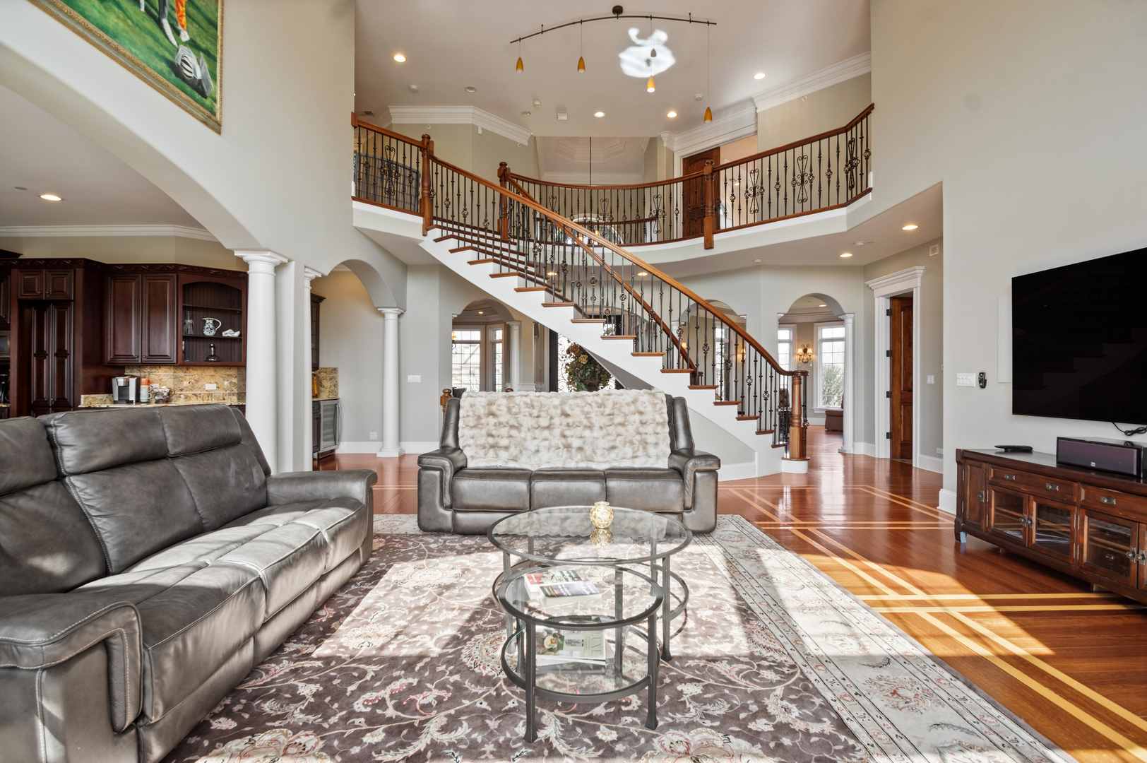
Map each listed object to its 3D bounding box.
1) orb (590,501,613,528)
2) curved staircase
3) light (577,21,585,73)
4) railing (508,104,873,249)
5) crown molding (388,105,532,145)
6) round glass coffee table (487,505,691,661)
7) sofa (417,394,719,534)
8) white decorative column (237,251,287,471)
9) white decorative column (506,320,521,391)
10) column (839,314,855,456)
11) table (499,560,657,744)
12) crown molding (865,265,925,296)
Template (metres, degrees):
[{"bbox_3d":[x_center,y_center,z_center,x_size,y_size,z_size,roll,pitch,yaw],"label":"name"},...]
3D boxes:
[{"bbox_3d":[0.138,0.662,2.559,0.120,0.130,0.120,0,0,-2],"label":"orb"},{"bbox_3d":[0.196,-1.018,6.509,5.520,4.335,2.070,0,0,-2],"label":"curved staircase"},{"bbox_3d":[0.097,-4.255,6.474,0.103,0.673,0.103,0,0,-2],"label":"light"},{"bbox_3d":[1.326,-2.518,6.998,4.732,1.242,1.179,0,0,22],"label":"railing"},{"bbox_3d":[-1.900,-4.594,8.987,2.564,0.241,0.618,0,0,-22],"label":"crown molding"},{"bbox_3d":[0.090,0.938,2.472,0.960,0.423,0.960,0,0,0],"label":"round glass coffee table"},{"bbox_3d":[-0.023,0.615,4.370,2.311,1.069,0.989,0,0,1],"label":"sofa"},{"bbox_3d":[-2.748,0.021,4.502,0.305,2.260,0.287,0,0,-2],"label":"white decorative column"},{"bbox_3d":[-1.087,0.034,9.258,0.230,2.242,0.218,0,0,-45],"label":"white decorative column"},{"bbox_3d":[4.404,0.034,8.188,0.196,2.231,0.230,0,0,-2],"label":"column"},{"bbox_3d":[0.031,0.959,1.863,0.584,0.382,0.584,0,0,-2],"label":"table"},{"bbox_3d":[4.502,-1.380,7.176,0.127,0.224,1.104,0,0,-2],"label":"crown molding"}]

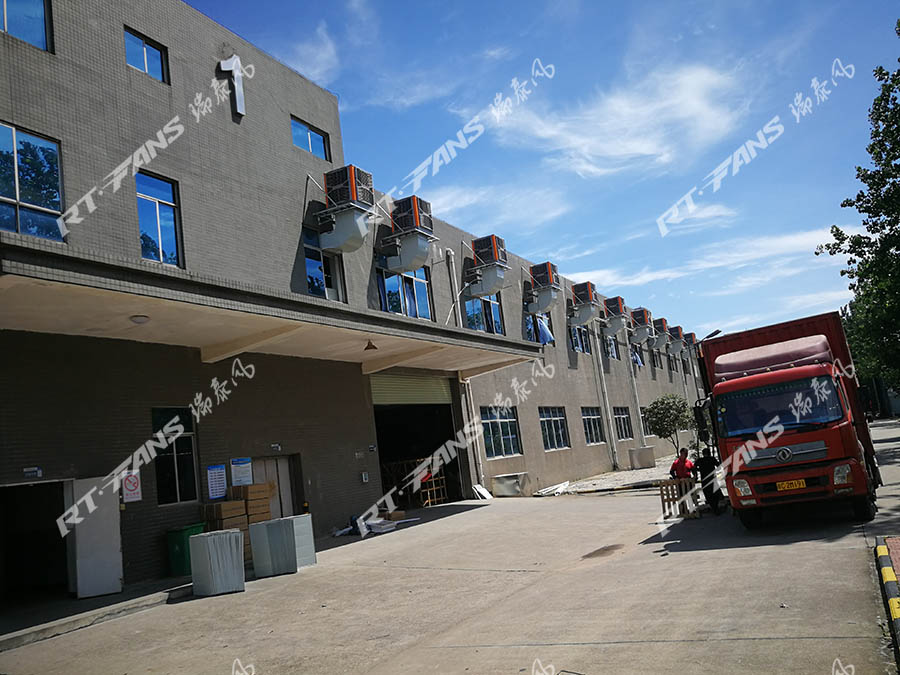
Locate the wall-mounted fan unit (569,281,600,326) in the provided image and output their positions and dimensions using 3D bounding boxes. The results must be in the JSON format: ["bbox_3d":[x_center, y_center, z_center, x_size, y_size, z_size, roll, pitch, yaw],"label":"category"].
[{"bbox_3d":[7.502,-1.849,39.142,1.310,2.190,1.120,-12,-11,28],"label":"wall-mounted fan unit"}]

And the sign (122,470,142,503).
[{"bbox_3d":[-6.245,2.924,13.830,0.020,0.611,0.368,-12,-11,28],"label":"sign"}]

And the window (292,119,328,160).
[{"bbox_3d":[-4.507,-6.387,22.767,0.150,1.018,1.863,-13,-11,28],"label":"window"}]

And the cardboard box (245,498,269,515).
[{"bbox_3d":[-4.240,3.617,14.963,0.460,0.300,0.610,-12,-11,28],"label":"cardboard box"}]

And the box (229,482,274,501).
[{"bbox_3d":[-4.281,3.331,15.026,0.480,0.290,0.610,-12,-11,28],"label":"box"}]

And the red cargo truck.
[{"bbox_3d":[7.683,1.806,15.704,2.511,3.665,9.000,-12,-11,28],"label":"red cargo truck"}]

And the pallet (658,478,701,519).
[{"bbox_3d":[5.537,3.915,17.059,0.920,0.877,0.160,-10,-10,18],"label":"pallet"}]

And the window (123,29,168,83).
[{"bbox_3d":[-7.574,-6.990,17.511,0.150,1.039,1.239,-13,-11,28],"label":"window"}]

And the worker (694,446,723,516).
[{"bbox_3d":[6.320,3.476,17.055,0.550,1.591,0.360,-10,-10,18],"label":"worker"}]

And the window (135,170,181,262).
[{"bbox_3d":[-6.491,-2.610,15.678,0.160,2.076,1.132,-12,-11,28],"label":"window"}]

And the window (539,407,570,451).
[{"bbox_3d":[5.016,4.354,33.625,0.180,2.040,3.400,-12,-11,28],"label":"window"}]

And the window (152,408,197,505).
[{"bbox_3d":[-5.848,2.506,14.889,0.140,2.031,1.051,-12,-11,28],"label":"window"}]

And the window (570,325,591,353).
[{"bbox_3d":[7.278,-0.135,39.651,0.180,1.970,3.380,-12,-11,28],"label":"window"}]

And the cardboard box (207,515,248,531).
[{"bbox_3d":[-4.543,3.823,14.296,0.460,0.290,0.640,-12,-11,28],"label":"cardboard box"}]

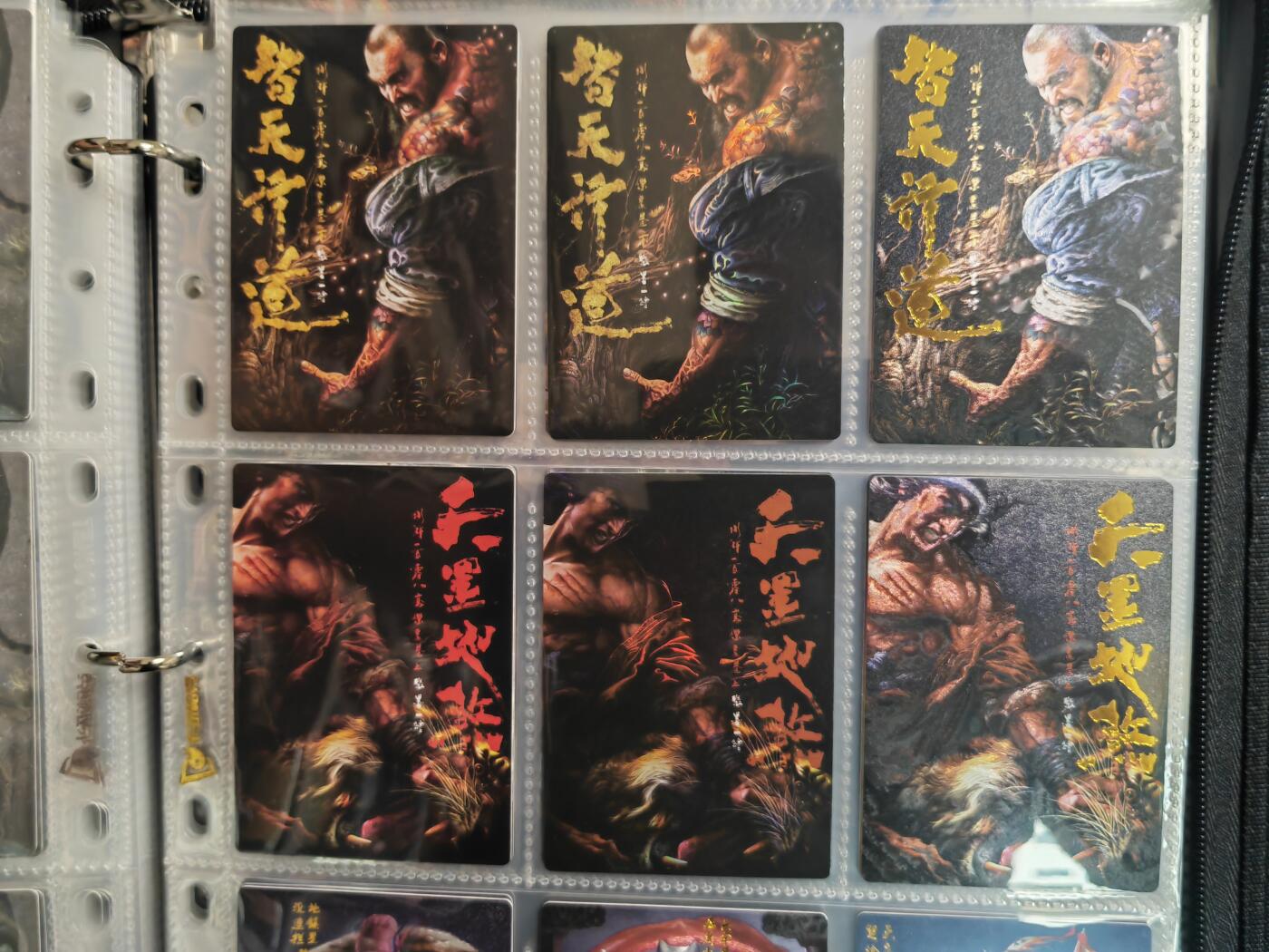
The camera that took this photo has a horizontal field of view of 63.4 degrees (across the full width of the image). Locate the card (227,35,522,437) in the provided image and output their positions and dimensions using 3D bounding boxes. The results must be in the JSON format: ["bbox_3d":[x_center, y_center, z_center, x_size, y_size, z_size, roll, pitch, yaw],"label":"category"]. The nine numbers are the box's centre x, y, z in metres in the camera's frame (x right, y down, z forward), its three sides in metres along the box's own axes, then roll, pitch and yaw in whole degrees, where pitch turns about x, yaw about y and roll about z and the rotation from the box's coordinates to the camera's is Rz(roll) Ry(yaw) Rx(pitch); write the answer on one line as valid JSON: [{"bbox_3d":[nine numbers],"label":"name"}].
[{"bbox_3d":[-0.057,-0.053,0.224,0.063,0.001,0.088,1,92,3],"label":"card"}]

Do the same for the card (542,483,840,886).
[{"bbox_3d":[0.011,0.044,0.224,0.063,0.001,0.088,0,93,4],"label":"card"}]

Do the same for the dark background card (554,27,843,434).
[{"bbox_3d":[0.013,-0.052,0.220,0.063,0.001,0.088,0,92,3],"label":"dark background card"}]

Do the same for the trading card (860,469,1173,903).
[{"bbox_3d":[0.081,0.044,0.219,0.063,0.001,0.088,1,93,4],"label":"trading card"}]

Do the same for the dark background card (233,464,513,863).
[{"bbox_3d":[-0.058,0.042,0.228,0.063,0.001,0.088,1,94,4],"label":"dark background card"}]

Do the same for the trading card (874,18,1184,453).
[{"bbox_3d":[0.082,-0.050,0.216,0.063,0.001,0.088,1,91,3],"label":"trading card"}]

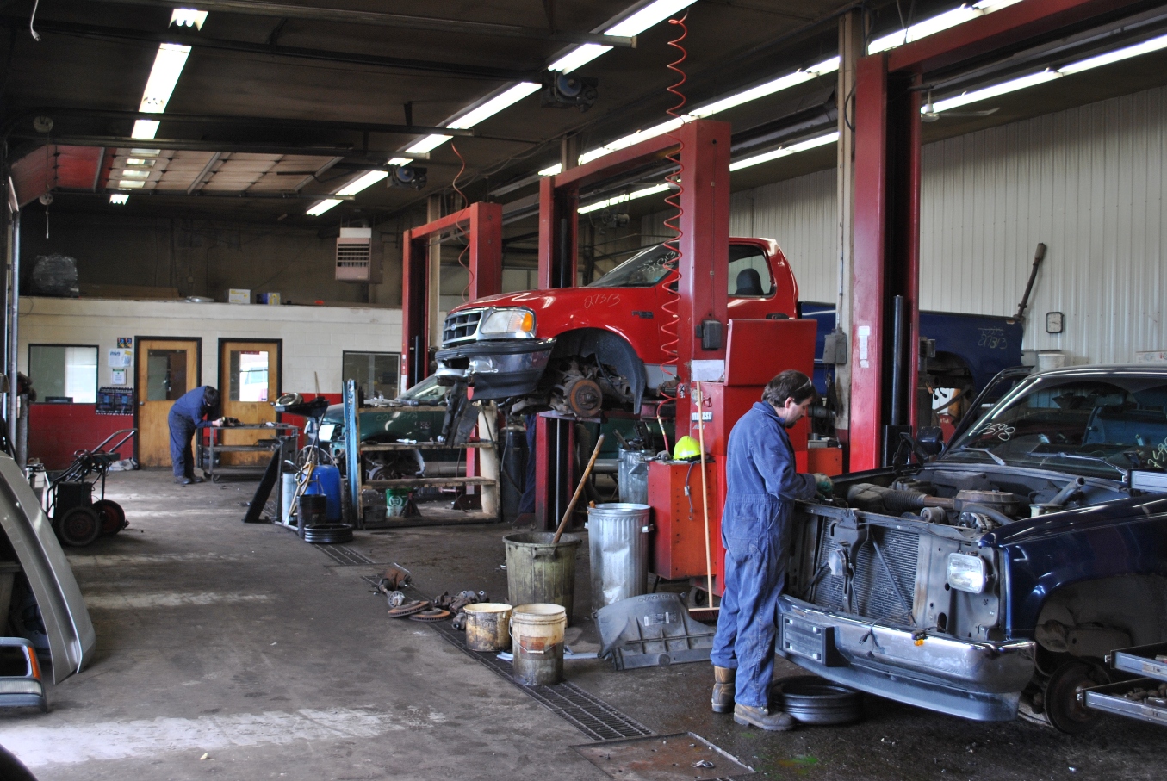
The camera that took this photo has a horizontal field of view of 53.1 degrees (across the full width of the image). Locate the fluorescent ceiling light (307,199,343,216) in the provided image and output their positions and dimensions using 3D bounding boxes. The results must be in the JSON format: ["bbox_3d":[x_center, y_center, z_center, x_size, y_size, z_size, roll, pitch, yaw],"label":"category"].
[{"bbox_3d":[-4.182,-3.037,18.961,0.280,0.120,2.300,0,1,-24],"label":"fluorescent ceiling light"}]

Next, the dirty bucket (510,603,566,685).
[{"bbox_3d":[-0.240,1.361,6.271,0.305,0.376,0.305,1,1,0],"label":"dirty bucket"}]

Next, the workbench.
[{"bbox_3d":[-4.899,0.913,17.146,1.240,0.790,0.860,0,1,-24],"label":"workbench"}]

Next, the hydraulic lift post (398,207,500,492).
[{"bbox_3d":[-1.786,-0.433,15.293,0.450,3.600,3.350,0,1,-24],"label":"hydraulic lift post"}]

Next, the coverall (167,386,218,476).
[{"bbox_3d":[-5.574,0.598,16.669,0.680,1.330,0.500,0,1,-10],"label":"coverall"}]

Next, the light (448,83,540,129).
[{"bbox_3d":[-0.833,-2.808,11.275,0.230,0.130,2.350,0,1,-24],"label":"light"}]

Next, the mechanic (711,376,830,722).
[{"bbox_3d":[0.916,0.784,5.710,0.570,1.710,0.490,0,1,-15],"label":"mechanic"}]

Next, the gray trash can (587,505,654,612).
[{"bbox_3d":[0.262,1.175,8.140,0.460,0.700,0.460,1,1,0],"label":"gray trash can"}]

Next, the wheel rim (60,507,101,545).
[{"bbox_3d":[-4.633,1.247,10.784,0.370,0.370,0.100,0,1,-8],"label":"wheel rim"}]

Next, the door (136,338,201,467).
[{"bbox_3d":[-6.722,0.186,18.918,1.000,2.070,0.110,0,1,-24],"label":"door"}]

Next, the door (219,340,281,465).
[{"bbox_3d":[-5.574,0.218,19.547,0.980,2.070,0.100,0,1,-24],"label":"door"}]

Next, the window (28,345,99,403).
[{"bbox_3d":[-8.125,-0.243,18.282,1.000,0.920,0.100,0,1,-24],"label":"window"}]

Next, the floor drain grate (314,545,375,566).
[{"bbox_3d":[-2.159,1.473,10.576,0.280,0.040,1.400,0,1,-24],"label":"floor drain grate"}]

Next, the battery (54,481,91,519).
[{"bbox_3d":[-4.770,1.040,10.930,0.290,0.350,0.250,1,1,0],"label":"battery"}]

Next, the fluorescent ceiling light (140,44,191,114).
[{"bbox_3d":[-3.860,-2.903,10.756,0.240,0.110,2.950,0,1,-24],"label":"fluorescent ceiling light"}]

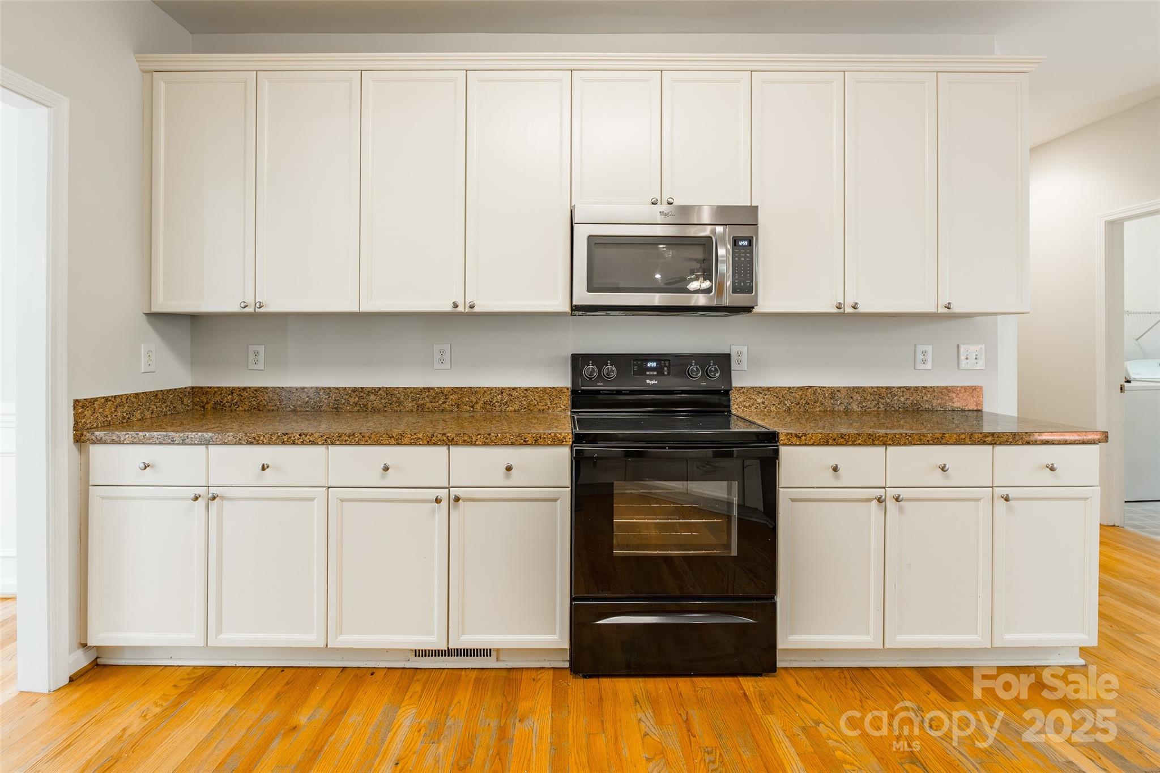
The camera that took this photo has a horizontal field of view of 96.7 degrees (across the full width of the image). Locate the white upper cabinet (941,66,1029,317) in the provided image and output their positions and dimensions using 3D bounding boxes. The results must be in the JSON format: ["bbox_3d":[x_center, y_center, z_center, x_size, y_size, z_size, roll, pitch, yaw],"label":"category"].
[{"bbox_3d":[1.720,-0.835,2.355,0.394,1.030,0.330,0,2,0],"label":"white upper cabinet"}]

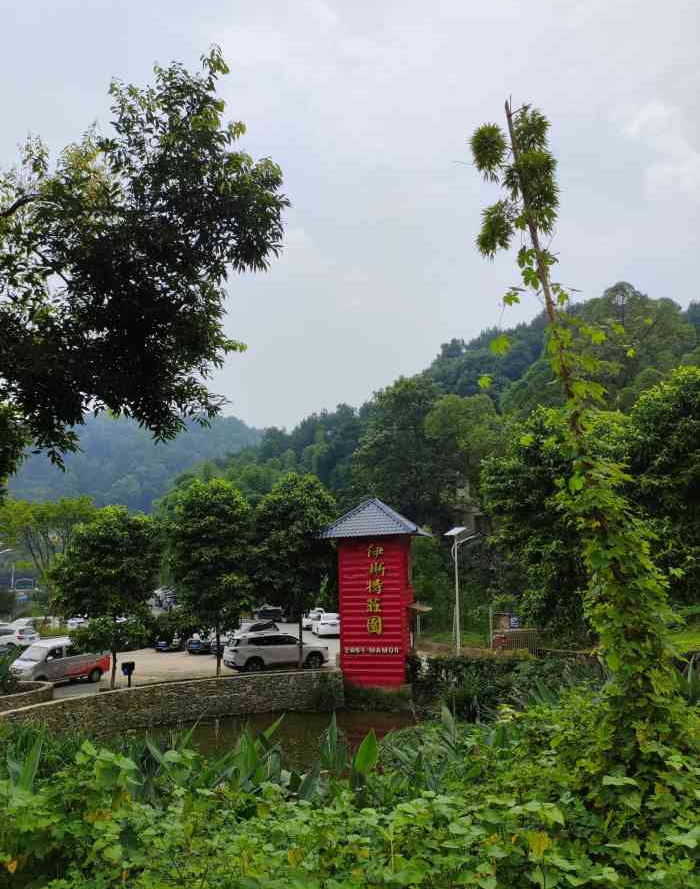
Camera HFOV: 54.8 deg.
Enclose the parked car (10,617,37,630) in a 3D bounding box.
[{"bbox_3d":[-21.674,12.364,45.028,1.820,1.650,4.500,-7,-13,26],"label":"parked car"}]

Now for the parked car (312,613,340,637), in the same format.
[{"bbox_3d":[-1.476,12.433,47.174,1.850,1.570,4.600,1,-11,-10],"label":"parked car"}]

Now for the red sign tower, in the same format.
[{"bbox_3d":[1.051,5.881,27.376,3.750,7.370,3.600,-4,-12,14],"label":"red sign tower"}]

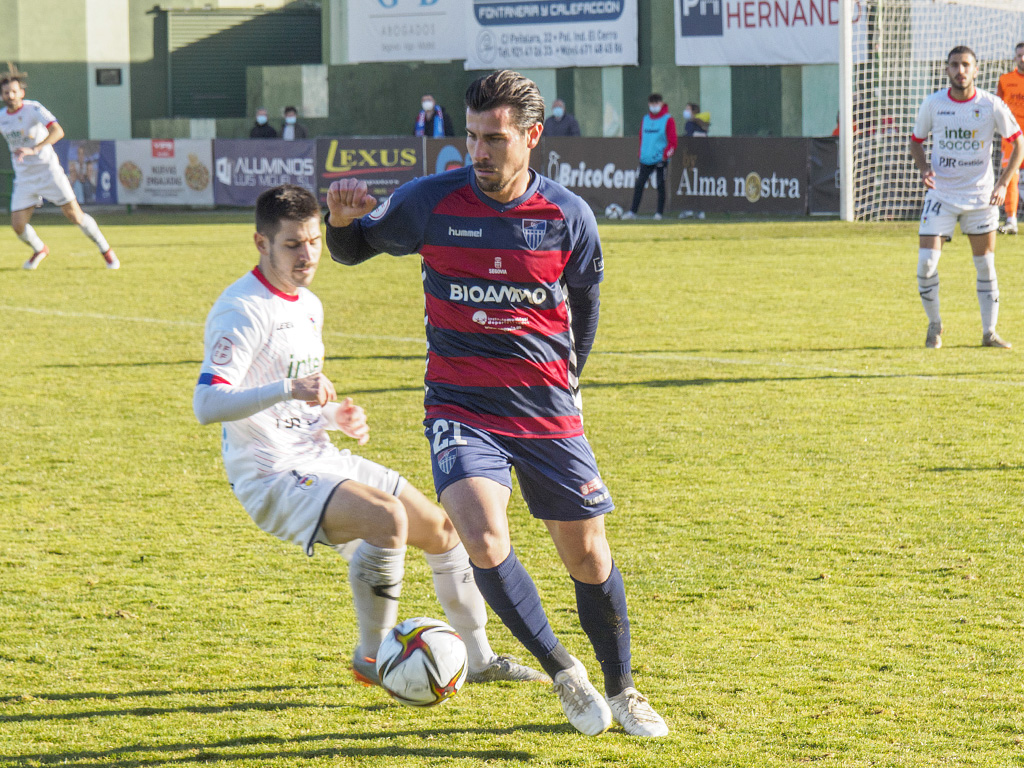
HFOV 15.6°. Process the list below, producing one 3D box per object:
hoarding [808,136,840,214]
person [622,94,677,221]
[{"bbox_3d":[4.388,-2.476,44.298,0.050,0.922,2.410,-5,6,-41],"label":"hoarding"},{"bbox_3d":[1.747,-2.836,46.725,0.580,1.575,0.400,2,5,28],"label":"person"}]

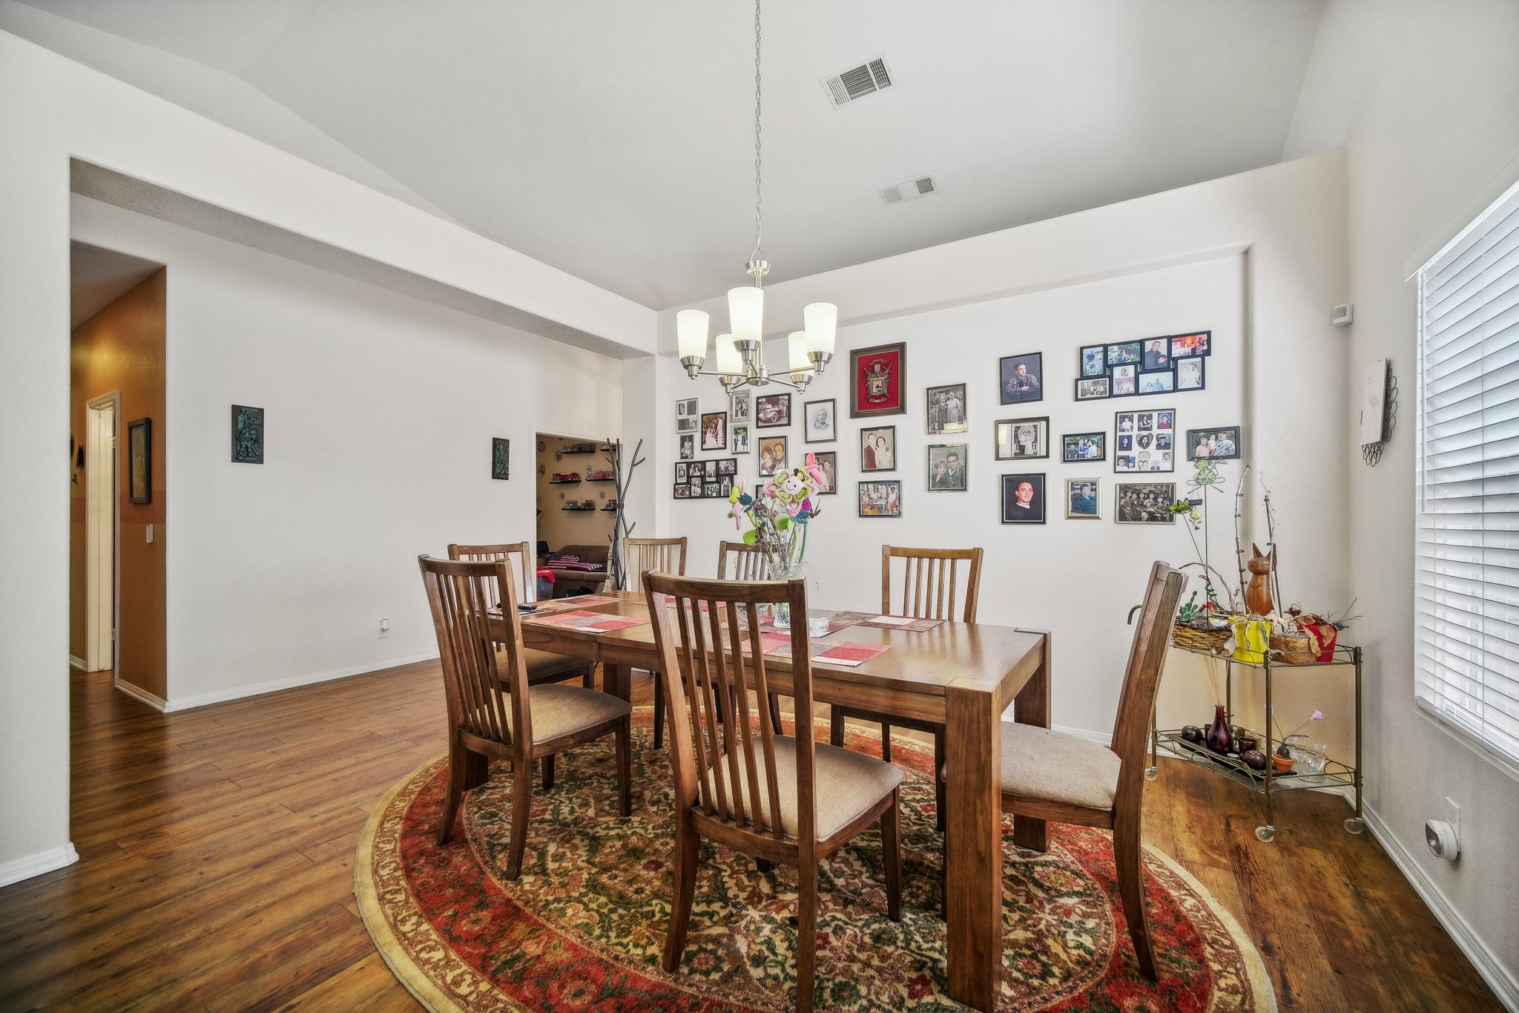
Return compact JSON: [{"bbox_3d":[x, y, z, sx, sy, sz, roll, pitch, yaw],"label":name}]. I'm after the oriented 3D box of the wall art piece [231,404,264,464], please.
[{"bbox_3d":[-3.375,-0.468,3.893,0.030,0.367,0.167,0,0,32],"label":"wall art piece"}]

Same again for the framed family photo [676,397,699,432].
[{"bbox_3d":[-0.546,-0.689,4.534,0.209,0.257,0.020,0,0,32],"label":"framed family photo"}]

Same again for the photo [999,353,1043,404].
[{"bbox_3d":[1.435,-0.697,3.236,0.213,0.260,0.025,-1,-1,32],"label":"photo"}]

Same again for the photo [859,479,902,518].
[{"bbox_3d":[0.766,-0.046,3.740,0.276,0.229,0.020,0,-1,32],"label":"photo"}]

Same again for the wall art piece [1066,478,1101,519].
[{"bbox_3d":[1.714,-0.039,3.123,0.165,0.218,0.025,0,0,32],"label":"wall art piece"}]

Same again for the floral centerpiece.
[{"bbox_3d":[0.066,0.130,2.280,0.385,0.660,0.320,0,0,0],"label":"floral centerpiece"}]

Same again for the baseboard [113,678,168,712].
[{"bbox_3d":[-3.959,1.186,3.776,0.987,0.083,0.015,0,-1,32],"label":"baseboard"}]

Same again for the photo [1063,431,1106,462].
[{"bbox_3d":[1.729,-0.310,3.136,0.197,0.149,0.020,0,-1,32],"label":"photo"}]

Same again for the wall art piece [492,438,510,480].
[{"bbox_3d":[-2.394,-0.438,5.490,0.030,0.380,0.170,-1,-1,33],"label":"wall art piece"}]

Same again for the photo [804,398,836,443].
[{"bbox_3d":[0.402,-0.555,3.870,0.225,0.275,0.025,-1,-1,32],"label":"photo"}]

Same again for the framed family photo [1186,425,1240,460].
[{"bbox_3d":[2.149,-0.294,2.799,0.200,0.145,0.025,-1,-1,32],"label":"framed family photo"}]

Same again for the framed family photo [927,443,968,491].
[{"bbox_3d":[1.116,-0.226,3.497,0.223,0.278,0.022,0,0,32],"label":"framed family photo"}]

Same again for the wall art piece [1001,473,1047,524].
[{"bbox_3d":[1.468,-0.039,3.276,0.224,0.280,0.025,0,0,32],"label":"wall art piece"}]

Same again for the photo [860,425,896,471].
[{"bbox_3d":[0.760,-0.359,3.751,0.225,0.281,0.020,0,-1,32],"label":"photo"}]

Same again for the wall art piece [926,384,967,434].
[{"bbox_3d":[1.122,-0.576,3.527,0.227,0.284,0.020,0,-1,32],"label":"wall art piece"}]

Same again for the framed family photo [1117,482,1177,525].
[{"bbox_3d":[1.952,-0.014,2.989,0.254,0.205,0.020,0,-1,32],"label":"framed family photo"}]

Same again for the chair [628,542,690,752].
[{"bbox_3d":[-0.690,0.746,4.000,0.490,1.040,0.600,0,-1,-14],"label":"chair"}]

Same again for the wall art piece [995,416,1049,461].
[{"bbox_3d":[1.461,-0.371,3.281,0.273,0.226,0.025,0,0,32],"label":"wall art piece"}]

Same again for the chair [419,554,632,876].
[{"bbox_3d":[-0.844,0.700,2.206,0.490,1.040,0.600,-1,-1,33],"label":"chair"}]

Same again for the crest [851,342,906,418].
[{"bbox_3d":[0.759,-0.790,3.755,0.373,0.445,0.030,0,-1,32],"label":"crest"}]

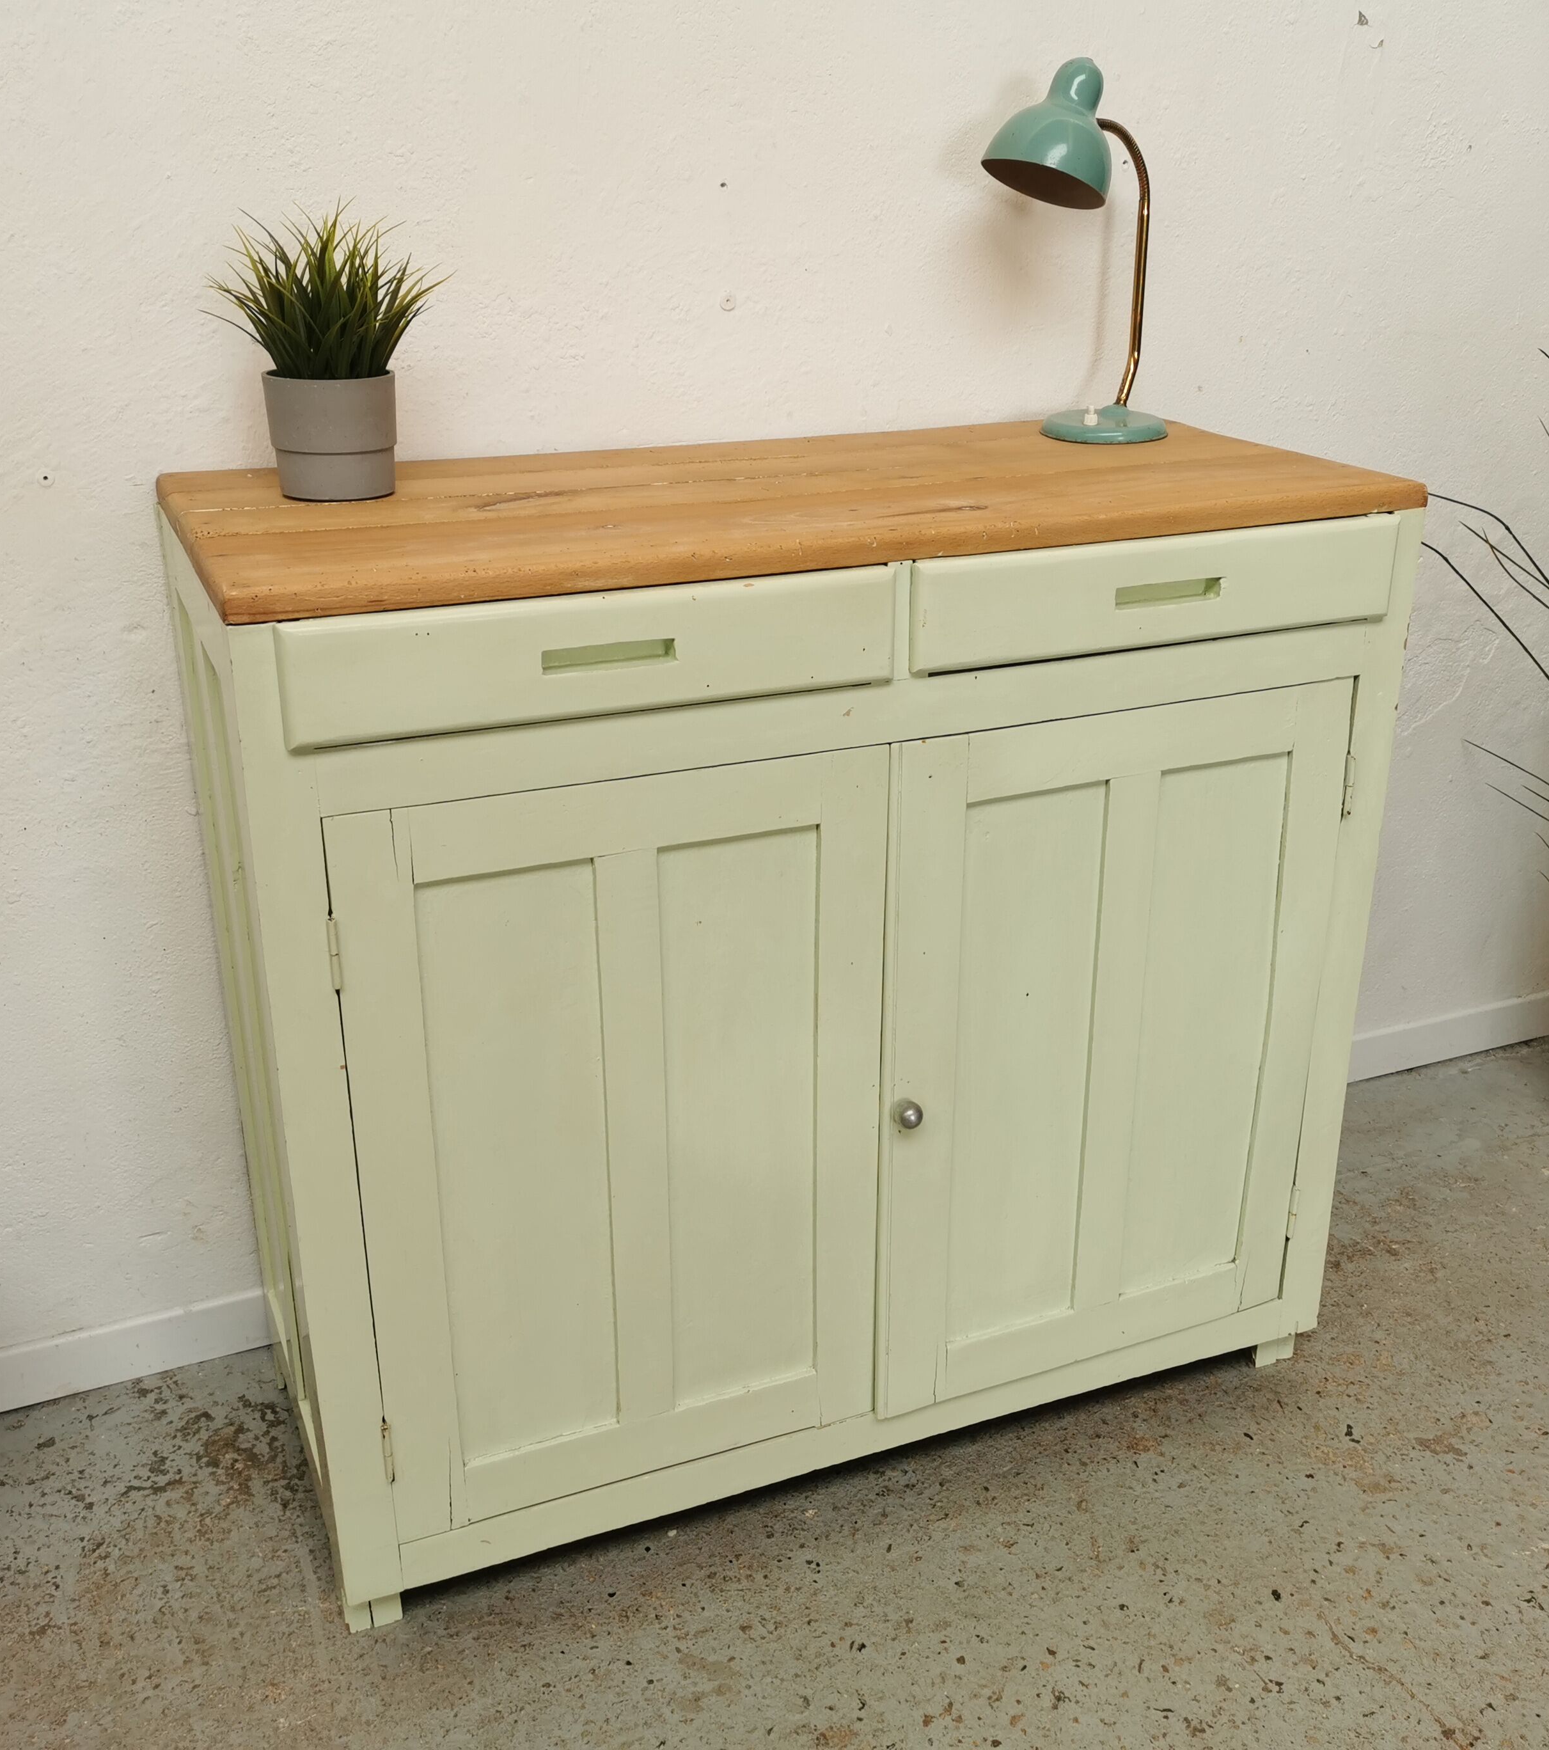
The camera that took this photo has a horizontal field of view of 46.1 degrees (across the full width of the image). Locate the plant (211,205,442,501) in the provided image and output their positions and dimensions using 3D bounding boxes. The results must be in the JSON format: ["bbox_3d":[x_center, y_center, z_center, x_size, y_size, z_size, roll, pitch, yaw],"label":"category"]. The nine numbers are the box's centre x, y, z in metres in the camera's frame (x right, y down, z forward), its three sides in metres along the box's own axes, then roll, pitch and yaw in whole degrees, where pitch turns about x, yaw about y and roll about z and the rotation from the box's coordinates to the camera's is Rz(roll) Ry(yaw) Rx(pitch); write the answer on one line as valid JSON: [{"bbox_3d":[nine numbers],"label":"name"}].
[{"bbox_3d":[-0.359,-0.423,1.478,0.180,0.222,0.177,-9,24,-21],"label":"plant"}]

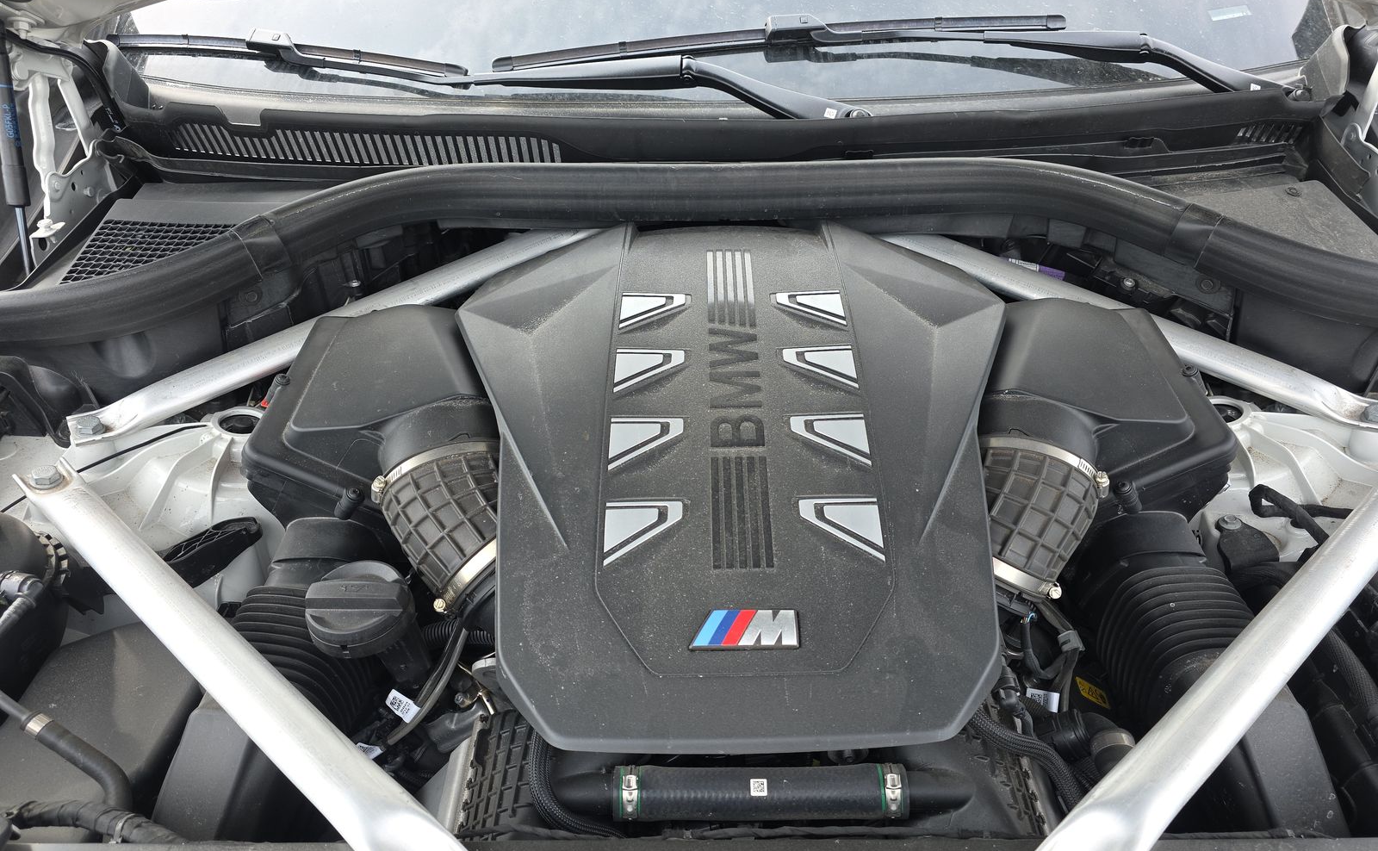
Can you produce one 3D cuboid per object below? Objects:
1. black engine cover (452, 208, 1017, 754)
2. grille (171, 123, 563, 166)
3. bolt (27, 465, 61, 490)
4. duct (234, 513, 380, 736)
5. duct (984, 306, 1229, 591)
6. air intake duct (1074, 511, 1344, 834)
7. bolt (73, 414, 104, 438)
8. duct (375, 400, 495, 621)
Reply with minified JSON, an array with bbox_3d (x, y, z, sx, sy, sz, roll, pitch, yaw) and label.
[{"bbox_3d":[0.042,0.013,0.789,0.515,0.110,0.520,0,46,0],"label":"black engine cover"},{"bbox_3d":[-0.356,-0.307,1.005,0.445,0.042,0.030,5,3,8],"label":"grille"},{"bbox_3d":[-0.574,0.046,0.815,0.026,0.012,0.026,0,39,0],"label":"bolt"},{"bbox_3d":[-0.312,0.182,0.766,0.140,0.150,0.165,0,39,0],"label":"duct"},{"bbox_3d":[0.367,0.030,0.860,0.245,0.200,0.280,0,39,0],"label":"duct"},{"bbox_3d":[0.400,0.218,0.750,0.165,0.180,0.260,0,39,0],"label":"air intake duct"},{"bbox_3d":[-0.517,0.001,0.790,0.025,0.013,0.025,0,33,0],"label":"bolt"},{"bbox_3d":[-0.203,0.070,0.775,0.110,0.110,0.165,-20,62,-27],"label":"duct"}]

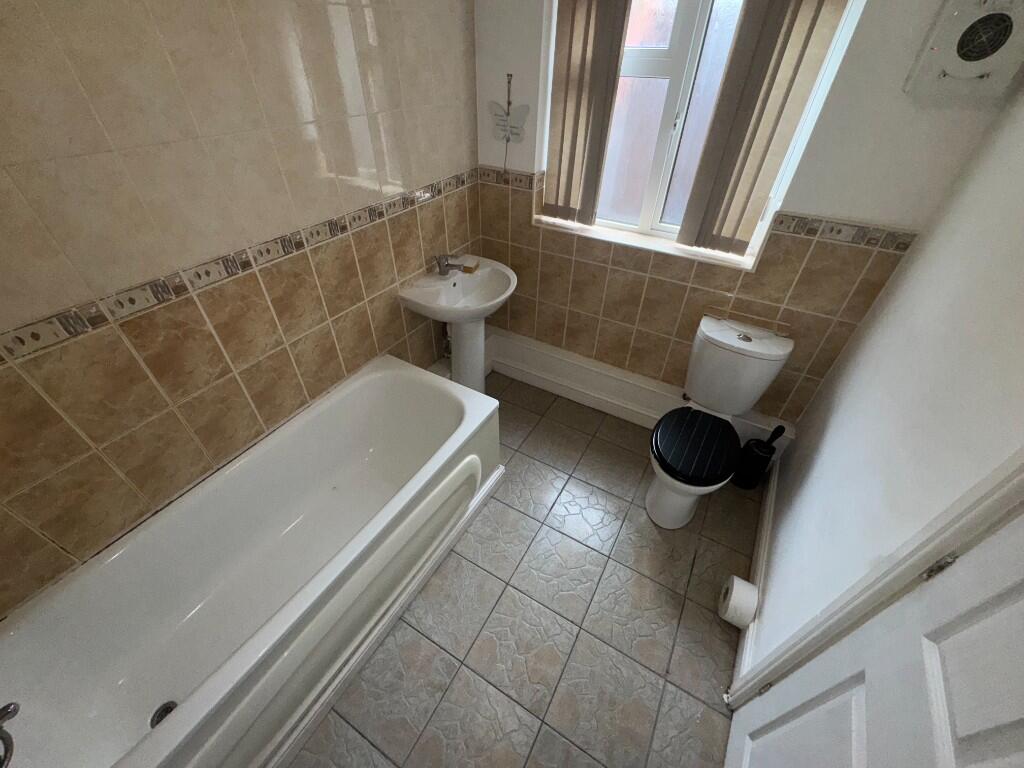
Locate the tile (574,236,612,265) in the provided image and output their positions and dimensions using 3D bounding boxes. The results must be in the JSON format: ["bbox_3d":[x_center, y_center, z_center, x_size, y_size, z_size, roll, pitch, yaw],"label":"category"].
[{"bbox_3d":[0.432,-0.702,2.174,0.202,0.127,0.010,21,43,22],"label":"tile"}]

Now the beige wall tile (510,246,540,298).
[{"bbox_3d":[0.073,-0.657,2.439,0.200,0.300,0.010,21,43,23],"label":"beige wall tile"}]

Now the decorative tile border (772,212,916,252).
[{"bbox_3d":[1.265,-0.587,1.602,0.450,0.075,0.010,21,44,23],"label":"decorative tile border"}]

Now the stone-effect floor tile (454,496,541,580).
[{"bbox_3d":[-0.075,0.678,1.849,0.317,0.010,0.316,21,43,22],"label":"stone-effect floor tile"}]

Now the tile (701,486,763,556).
[{"bbox_3d":[1.071,0.655,2.023,0.215,0.010,0.329,21,43,22],"label":"tile"}]

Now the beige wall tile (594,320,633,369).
[{"bbox_3d":[0.599,-0.232,2.417,0.200,0.286,0.010,21,43,23],"label":"beige wall tile"}]

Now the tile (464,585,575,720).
[{"bbox_3d":[0.041,0.957,1.514,0.317,0.010,0.316,21,43,22],"label":"tile"}]

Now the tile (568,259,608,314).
[{"bbox_3d":[0.421,-0.525,2.284,0.200,0.300,0.010,21,43,23],"label":"tile"}]

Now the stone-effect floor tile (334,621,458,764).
[{"bbox_3d":[-0.411,1.067,1.479,0.330,0.010,0.330,21,43,23],"label":"stone-effect floor tile"}]

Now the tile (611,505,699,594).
[{"bbox_3d":[0.638,0.714,1.821,0.317,0.010,0.316,21,43,22],"label":"tile"}]

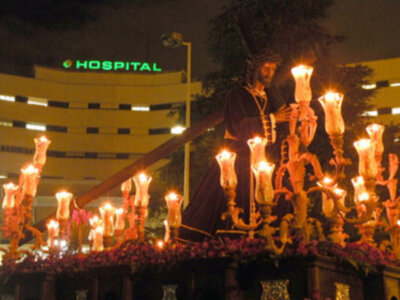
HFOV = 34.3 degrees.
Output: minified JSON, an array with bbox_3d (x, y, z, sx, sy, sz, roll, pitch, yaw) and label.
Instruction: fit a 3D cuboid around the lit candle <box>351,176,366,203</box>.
[{"bbox_3d":[1.503,0.377,6.100,0.150,0.255,0.150,1,-12,0],"label":"lit candle"}]

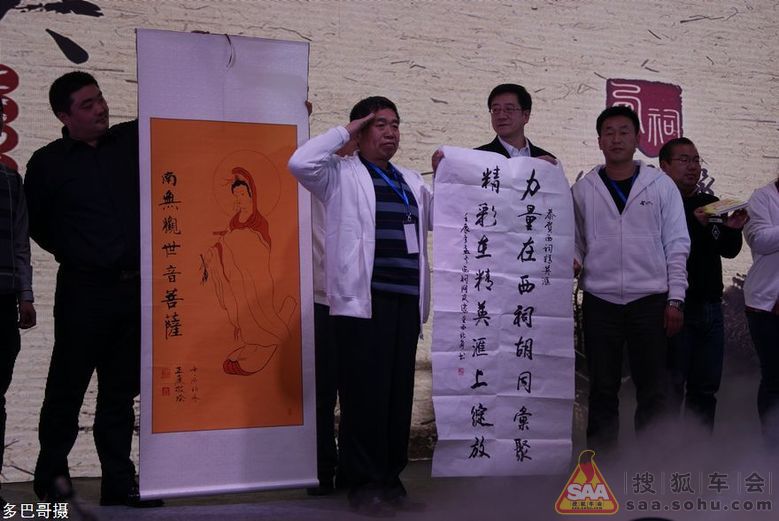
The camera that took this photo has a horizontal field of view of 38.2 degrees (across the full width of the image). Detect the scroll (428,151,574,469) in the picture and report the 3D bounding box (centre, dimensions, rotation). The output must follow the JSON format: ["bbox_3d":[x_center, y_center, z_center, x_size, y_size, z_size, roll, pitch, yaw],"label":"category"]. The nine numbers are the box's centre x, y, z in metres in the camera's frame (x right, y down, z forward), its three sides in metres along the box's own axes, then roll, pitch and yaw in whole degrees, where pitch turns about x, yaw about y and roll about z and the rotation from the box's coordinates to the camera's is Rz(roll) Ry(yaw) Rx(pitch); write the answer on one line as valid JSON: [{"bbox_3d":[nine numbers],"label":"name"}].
[{"bbox_3d":[0.484,0.222,4.800,0.650,1.370,0.060,1,-3,-21],"label":"scroll"}]

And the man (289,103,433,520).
[{"bbox_3d":[-0.125,0.177,4.720,0.660,1.700,0.400,1,-3,-32],"label":"man"}]

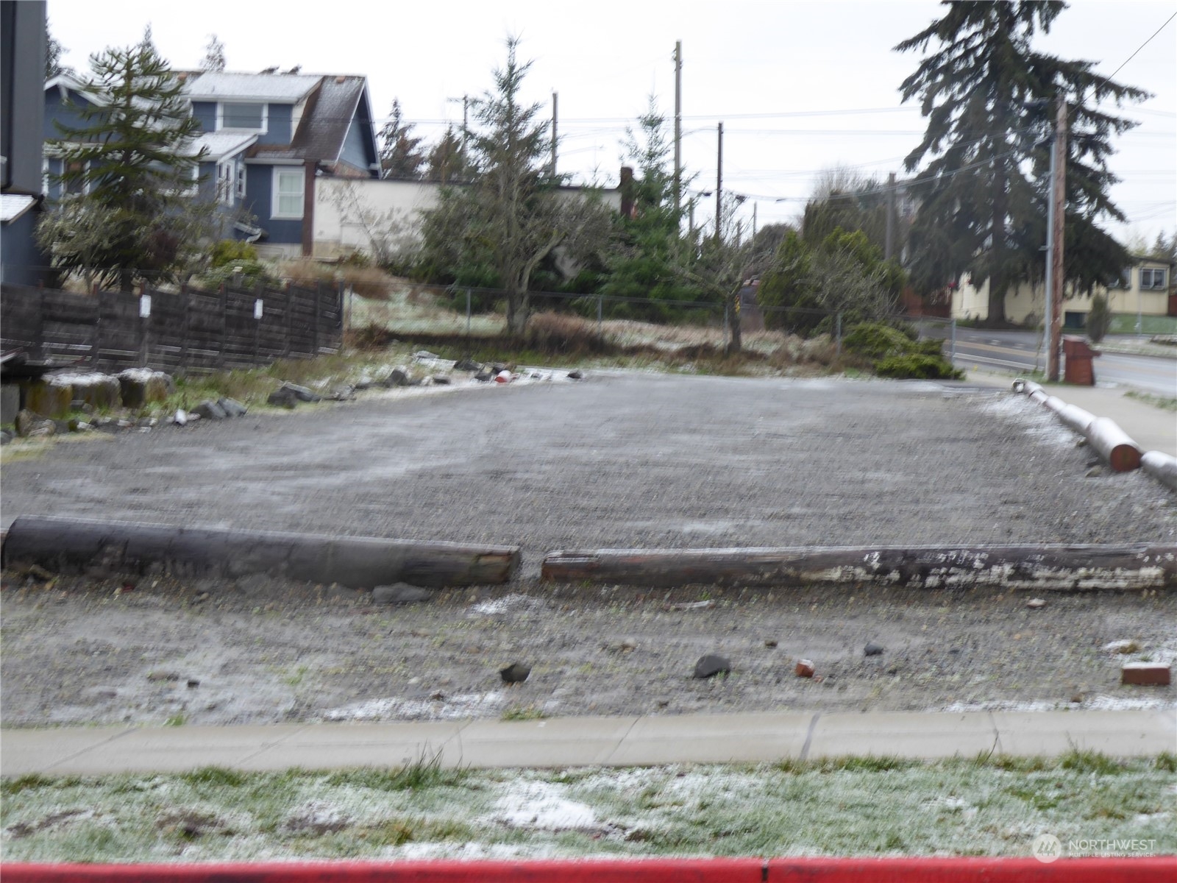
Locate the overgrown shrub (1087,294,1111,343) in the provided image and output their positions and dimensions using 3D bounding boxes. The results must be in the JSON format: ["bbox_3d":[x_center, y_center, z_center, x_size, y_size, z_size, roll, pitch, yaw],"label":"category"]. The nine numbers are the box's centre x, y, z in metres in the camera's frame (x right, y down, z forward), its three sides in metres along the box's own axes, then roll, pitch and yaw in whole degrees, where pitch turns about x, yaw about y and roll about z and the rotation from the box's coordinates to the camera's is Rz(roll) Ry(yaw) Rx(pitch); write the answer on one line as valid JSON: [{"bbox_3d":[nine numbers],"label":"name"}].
[{"bbox_3d":[17.411,-4.204,87.000,0.850,1.680,0.820,1,1,0],"label":"overgrown shrub"}]

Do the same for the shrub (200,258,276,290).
[{"bbox_3d":[-8.827,-4.073,64.000,1.950,1.100,1.700,1,1,0],"label":"shrub"}]

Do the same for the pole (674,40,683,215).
[{"bbox_3d":[4.584,-13.289,130.000,0.280,14.200,0.280,1,1,0],"label":"pole"}]

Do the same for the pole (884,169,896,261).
[{"bbox_3d":[13.539,-8.604,115.000,0.280,7.200,0.280,2,1,0],"label":"pole"}]

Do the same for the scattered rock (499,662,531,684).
[{"bbox_3d":[-0.318,1.011,11.100,0.135,0.088,0.115,2,2,7],"label":"scattered rock"}]

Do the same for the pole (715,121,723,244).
[{"bbox_3d":[7.118,-12.343,140.000,0.270,10.200,0.270,2,2,7],"label":"pole"}]

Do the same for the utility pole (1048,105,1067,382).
[{"bbox_3d":[10.503,-4.501,57.000,0.280,6.400,0.280,1,1,0],"label":"utility pole"}]

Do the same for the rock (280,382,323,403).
[{"bbox_3d":[-4.988,-0.845,44.200,0.750,0.340,0.500,2,3,-6],"label":"rock"}]

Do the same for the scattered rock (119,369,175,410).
[{"bbox_3d":[-5.649,-0.674,32.500,0.640,0.490,0.580,2,2,7],"label":"scattered rock"}]

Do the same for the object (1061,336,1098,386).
[{"bbox_3d":[11.006,-1.798,57.000,0.720,1.150,0.600,1,3,-15],"label":"object"}]

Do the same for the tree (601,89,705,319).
[{"bbox_3d":[1.629,-5.988,65.000,2.700,5.700,2.700,2,3,1],"label":"tree"}]

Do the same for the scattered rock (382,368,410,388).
[{"bbox_3d":[-3.588,-1.182,47.500,0.500,0.350,0.420,1,1,0],"label":"scattered rock"}]

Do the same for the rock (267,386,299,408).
[{"bbox_3d":[-4.992,-0.722,41.700,0.530,0.370,0.430,2,3,-7],"label":"rock"}]

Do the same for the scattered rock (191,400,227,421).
[{"bbox_3d":[-4.531,-0.379,30.500,0.380,0.220,0.320,2,2,7],"label":"scattered rock"}]

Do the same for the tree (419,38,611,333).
[{"bbox_3d":[-1.734,-6.076,60.500,4.500,7.100,4.300,2,3,-2],"label":"tree"}]

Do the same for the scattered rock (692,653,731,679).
[{"bbox_3d":[0.536,0.979,11.100,0.170,0.100,0.140,2,2,7],"label":"scattered rock"}]

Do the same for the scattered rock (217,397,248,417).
[{"bbox_3d":[-5.331,-0.517,38.200,0.460,0.310,0.380,2,3,-8],"label":"scattered rock"}]

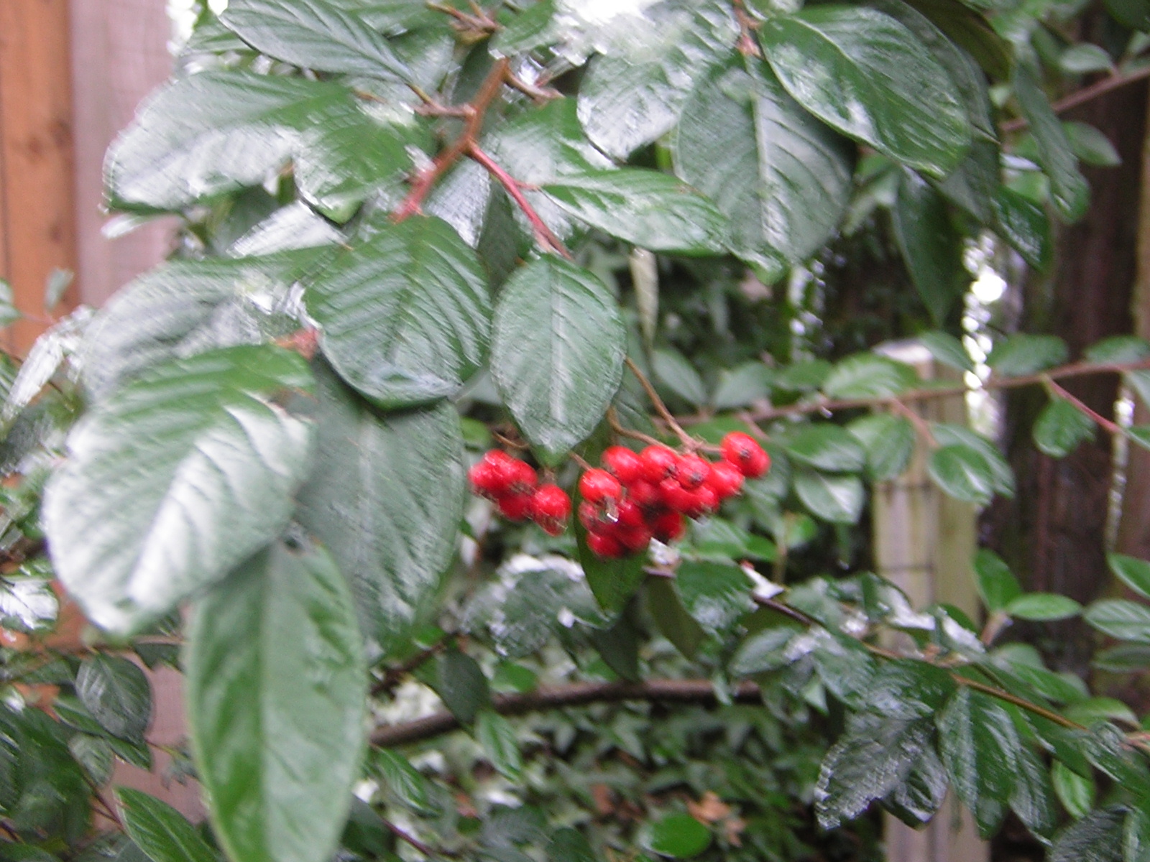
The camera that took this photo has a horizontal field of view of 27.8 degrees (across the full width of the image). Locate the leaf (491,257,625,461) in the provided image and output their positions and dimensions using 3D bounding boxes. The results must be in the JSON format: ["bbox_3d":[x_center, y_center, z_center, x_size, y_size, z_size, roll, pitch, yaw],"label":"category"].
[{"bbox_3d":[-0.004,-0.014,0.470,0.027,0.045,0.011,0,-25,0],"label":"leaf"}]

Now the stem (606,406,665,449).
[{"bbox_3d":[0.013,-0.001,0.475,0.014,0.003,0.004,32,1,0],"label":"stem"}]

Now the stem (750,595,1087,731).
[{"bbox_3d":[0.121,0.082,0.820,0.127,0.013,0.013,22,0,3],"label":"stem"}]

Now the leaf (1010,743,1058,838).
[{"bbox_3d":[0.163,0.127,0.830,0.019,0.042,0.007,-14,-24,-16],"label":"leaf"}]

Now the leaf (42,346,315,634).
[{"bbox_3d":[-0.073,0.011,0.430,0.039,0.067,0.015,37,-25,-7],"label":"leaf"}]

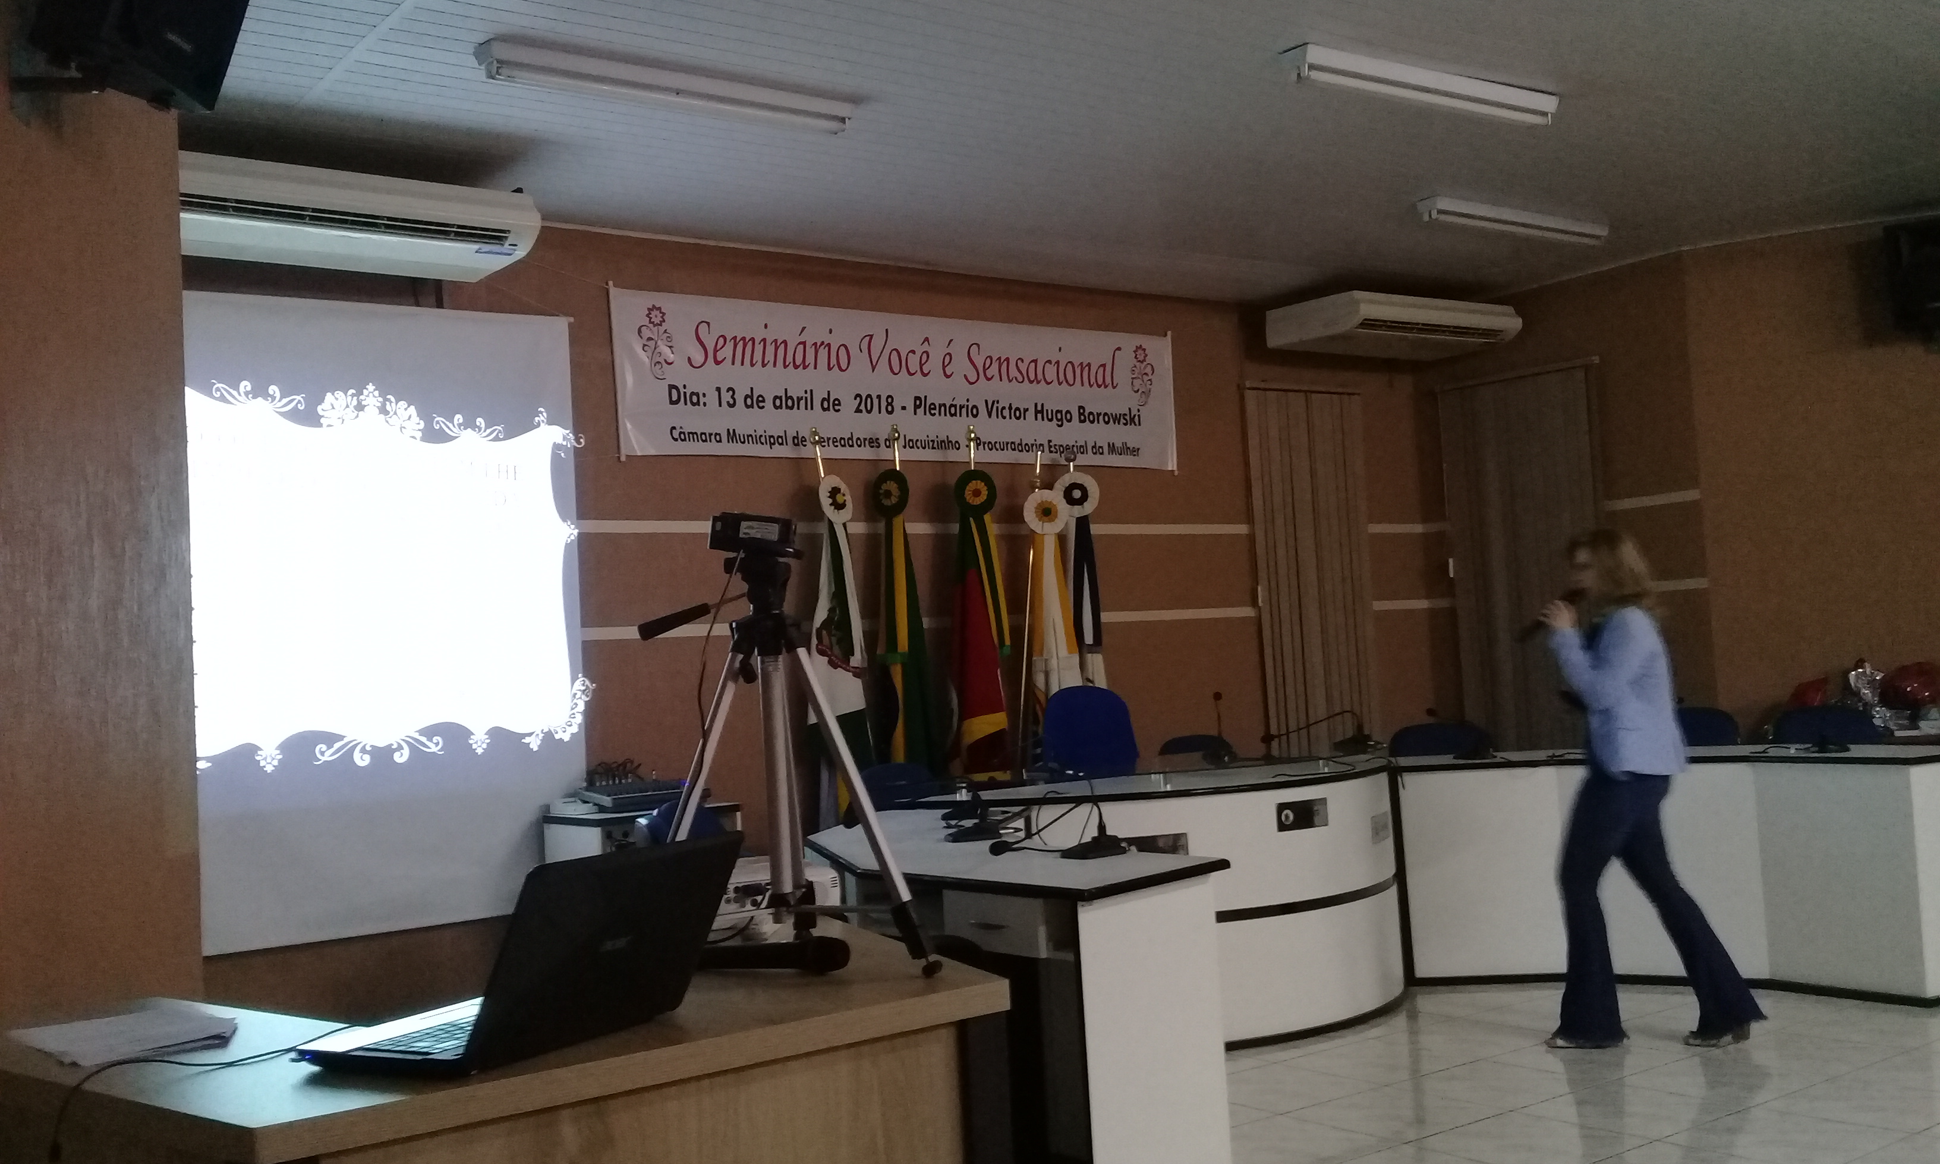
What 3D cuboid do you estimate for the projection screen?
[{"bbox_3d":[-2.310,0.127,6.719,1.750,2.470,0.050,-1,-4,-36],"label":"projection screen"}]

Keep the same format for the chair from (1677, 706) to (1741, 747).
[{"bbox_3d":[3.025,1.032,7.278,0.540,0.980,0.580,-4,-3,25],"label":"chair"}]

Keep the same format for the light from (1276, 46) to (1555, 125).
[{"bbox_3d":[1.548,-1.655,5.865,1.250,0.100,0.115,-1,-3,-35],"label":"light"}]

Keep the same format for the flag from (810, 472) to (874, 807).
[{"bbox_3d":[-0.571,0.306,7.575,0.380,1.580,0.270,-1,-4,-38],"label":"flag"}]

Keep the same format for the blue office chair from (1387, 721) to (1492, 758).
[{"bbox_3d":[1.947,1.061,7.268,0.580,0.930,0.580,-5,-4,30],"label":"blue office chair"}]

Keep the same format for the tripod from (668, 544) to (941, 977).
[{"bbox_3d":[-0.278,0.290,2.936,0.468,0.715,0.504,-5,-4,34],"label":"tripod"}]

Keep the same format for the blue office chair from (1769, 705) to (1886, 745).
[{"bbox_3d":[3.294,0.958,6.723,0.580,0.930,0.580,-6,-4,42],"label":"blue office chair"}]

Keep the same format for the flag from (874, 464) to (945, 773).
[{"bbox_3d":[-0.268,0.272,7.658,0.350,1.560,0.200,-1,-3,-37],"label":"flag"}]

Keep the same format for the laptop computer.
[{"bbox_3d":[-0.538,0.439,2.140,0.383,0.250,0.385,-5,-3,30],"label":"laptop computer"}]

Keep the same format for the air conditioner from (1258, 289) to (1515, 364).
[{"bbox_3d":[2.391,-1.424,9.754,1.360,0.210,0.635,-1,-3,-37],"label":"air conditioner"}]

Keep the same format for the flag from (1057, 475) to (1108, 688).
[{"bbox_3d":[0.523,0.283,8.383,0.400,1.560,0.270,-2,-3,-21],"label":"flag"}]

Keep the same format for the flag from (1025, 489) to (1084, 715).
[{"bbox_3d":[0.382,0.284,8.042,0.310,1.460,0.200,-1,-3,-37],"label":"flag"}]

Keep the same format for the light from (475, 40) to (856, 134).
[{"bbox_3d":[-0.922,-1.538,5.489,1.250,0.100,0.115,-1,-3,-37],"label":"light"}]

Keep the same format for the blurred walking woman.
[{"bbox_3d":[2.154,0.662,5.647,0.670,1.660,0.480,-4,-3,16],"label":"blurred walking woman"}]

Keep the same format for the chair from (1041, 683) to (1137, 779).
[{"bbox_3d":[0.584,1.002,7.040,0.620,1.170,0.620,-2,-3,-23],"label":"chair"}]

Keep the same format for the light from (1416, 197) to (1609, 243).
[{"bbox_3d":[2.537,-1.655,8.057,1.230,0.090,0.125,-1,-4,-36],"label":"light"}]

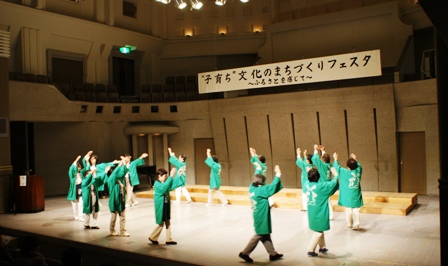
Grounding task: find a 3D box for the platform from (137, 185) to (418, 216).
[{"bbox_3d":[1.143,2.058,13.371,9.162,0.297,1.870,-2,-1,32],"label":"platform"}]

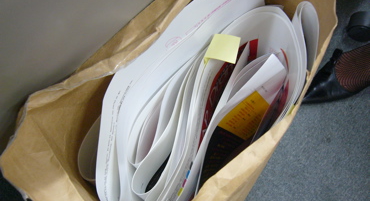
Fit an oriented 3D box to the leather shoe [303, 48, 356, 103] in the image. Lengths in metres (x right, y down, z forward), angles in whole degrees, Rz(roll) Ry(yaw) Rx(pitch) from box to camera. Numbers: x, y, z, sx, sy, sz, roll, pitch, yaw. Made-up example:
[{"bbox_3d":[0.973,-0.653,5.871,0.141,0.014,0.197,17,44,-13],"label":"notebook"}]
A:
[{"bbox_3d":[0.348,-0.067,0.800,0.240,0.100,0.085,-26,62,-20],"label":"leather shoe"}]

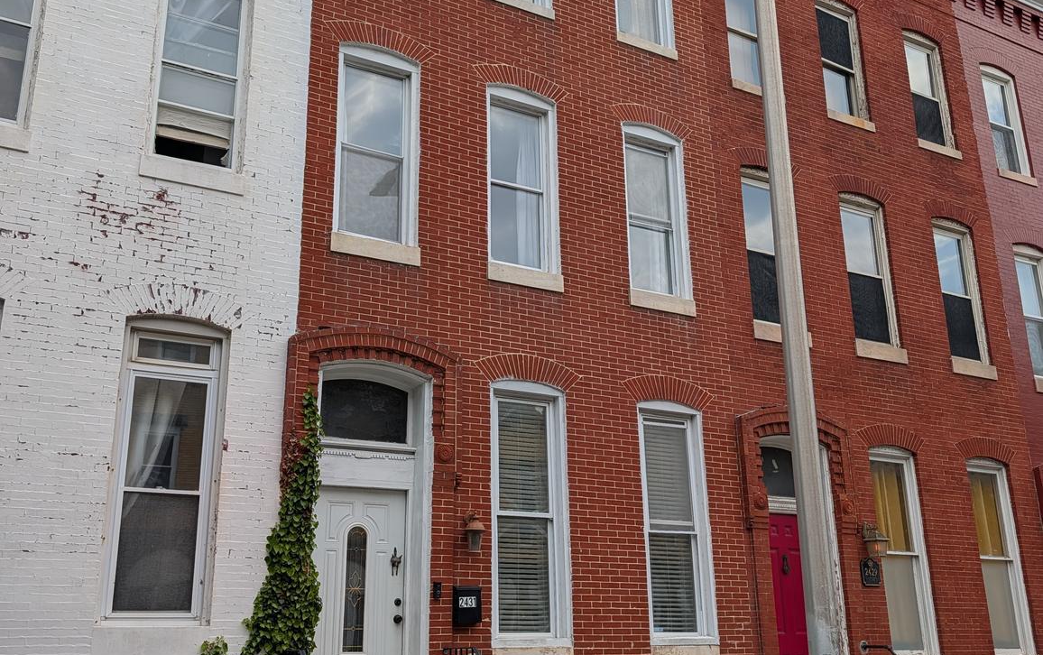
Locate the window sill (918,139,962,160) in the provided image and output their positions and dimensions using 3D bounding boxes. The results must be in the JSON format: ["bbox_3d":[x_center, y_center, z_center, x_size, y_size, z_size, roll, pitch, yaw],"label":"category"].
[{"bbox_3d":[5.832,-2.490,13.530,0.871,0.145,0.190,9,-20,-27],"label":"window sill"}]

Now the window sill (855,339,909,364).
[{"bbox_3d":[4.409,0.338,11.936,0.870,0.202,0.170,9,-21,-27],"label":"window sill"}]

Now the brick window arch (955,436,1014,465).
[{"bbox_3d":[5.773,1.544,12.043,1.124,0.331,0.110,9,-21,-27],"label":"brick window arch"}]

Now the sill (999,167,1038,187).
[{"bbox_3d":[7.223,-2.164,14.124,0.874,0.138,0.160,9,-21,-27],"label":"sill"}]

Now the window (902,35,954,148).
[{"bbox_3d":[5.788,-3.406,13.866,0.832,1.837,0.140,9,-20,-27],"label":"window"}]

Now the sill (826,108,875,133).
[{"bbox_3d":[4.467,-2.795,13.106,0.865,0.145,0.170,9,-21,-27],"label":"sill"}]

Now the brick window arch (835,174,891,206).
[{"bbox_3d":[4.428,-1.824,12.681,1.185,0.298,0.120,9,-21,-27],"label":"brick window arch"}]

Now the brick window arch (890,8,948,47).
[{"bbox_3d":[5.774,-4.370,14.050,1.147,0.331,0.110,9,-21,-27],"label":"brick window arch"}]

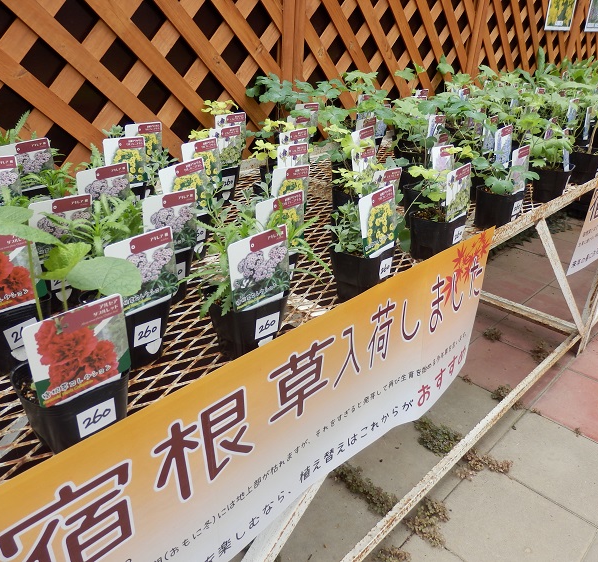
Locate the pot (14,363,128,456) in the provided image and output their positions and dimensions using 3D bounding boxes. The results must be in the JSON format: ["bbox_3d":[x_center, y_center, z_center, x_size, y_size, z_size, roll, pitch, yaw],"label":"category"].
[{"bbox_3d":[-0.197,0.113,0.481,0.078,0.078,0.078,23,34,36],"label":"pot"}]

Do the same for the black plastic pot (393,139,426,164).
[{"bbox_3d":[0.276,-0.289,1.329,0.078,0.076,0.078,-22,35,-38],"label":"black plastic pot"}]

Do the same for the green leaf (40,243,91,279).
[{"bbox_3d":[-0.182,-0.015,0.422,0.036,0.025,0.030,-10,29,-23],"label":"green leaf"}]

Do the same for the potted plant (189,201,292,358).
[{"bbox_3d":[-0.065,0.008,0.623,0.097,0.157,0.097,1,26,-1],"label":"potted plant"}]

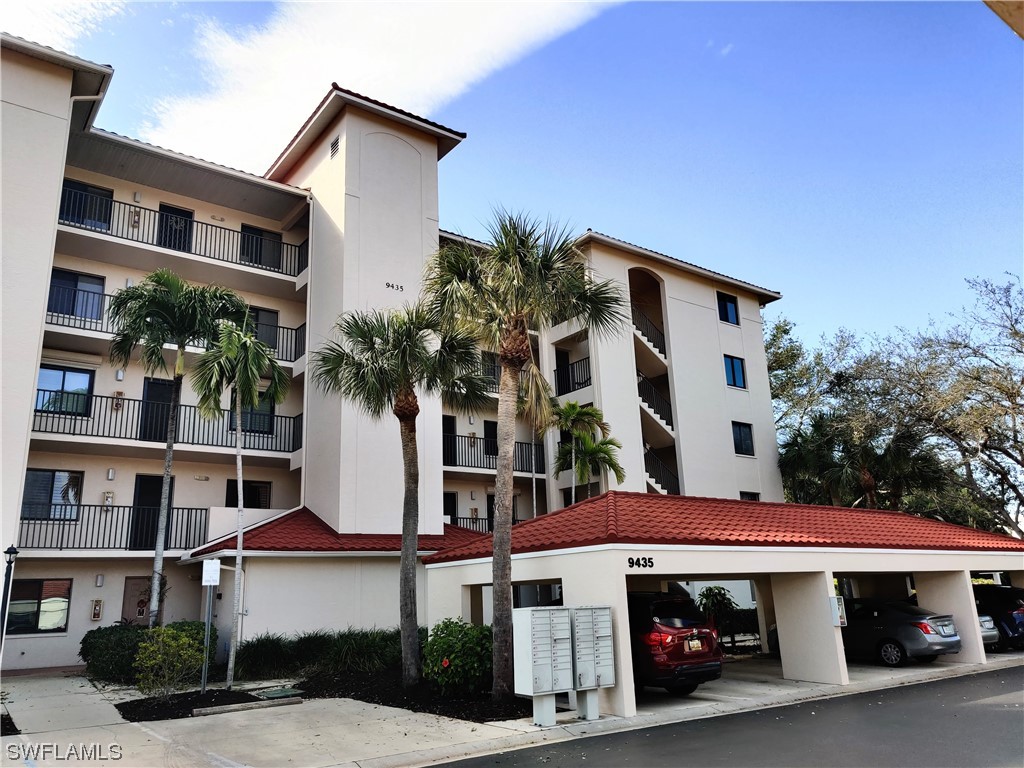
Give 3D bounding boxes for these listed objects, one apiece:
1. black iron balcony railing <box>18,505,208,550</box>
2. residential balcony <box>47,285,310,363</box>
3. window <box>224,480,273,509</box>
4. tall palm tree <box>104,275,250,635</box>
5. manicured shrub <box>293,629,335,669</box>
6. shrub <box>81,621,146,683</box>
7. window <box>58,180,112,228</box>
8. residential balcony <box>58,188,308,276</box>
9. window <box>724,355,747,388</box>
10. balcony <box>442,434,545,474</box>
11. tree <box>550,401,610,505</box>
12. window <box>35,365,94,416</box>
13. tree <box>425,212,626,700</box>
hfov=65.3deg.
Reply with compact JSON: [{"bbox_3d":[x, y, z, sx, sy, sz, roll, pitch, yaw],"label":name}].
[{"bbox_3d":[-9.668,3.550,19.641,4.269,1.021,0.081,9,-19,-37],"label":"black iron balcony railing"},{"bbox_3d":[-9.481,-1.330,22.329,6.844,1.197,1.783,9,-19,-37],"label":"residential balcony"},{"bbox_3d":[-7.682,3.487,23.310,1.330,1.300,0.120,9,-19,-36],"label":"window"},{"bbox_3d":[-7.957,1.732,18.369,3.200,9.410,3.200,9,-19,-37],"label":"tall palm tree"},{"bbox_3d":[-4.197,5.592,16.887,0.850,0.850,0.850,9,-19,-37],"label":"manicured shrub"},{"bbox_3d":[-8.201,5.568,16.554,1.535,1.123,1.400,5,-16,-25],"label":"shrub"},{"bbox_3d":[-12.050,-5.022,22.547,1.359,1.330,0.116,9,-19,-37],"label":"window"},{"bbox_3d":[-9.514,-3.917,22.958,6.519,1.211,1.810,9,-19,-37],"label":"residential balcony"},{"bbox_3d":[9.038,-0.485,32.288,1.295,1.292,0.100,9,-19,-37],"label":"window"},{"bbox_3d":[-0.864,2.624,27.648,4.300,1.200,1.300,9,-19,-36],"label":"balcony"},{"bbox_3d":[2.132,3.870,23.240,1.900,6.981,1.900,-3,-15,5],"label":"tree"},{"bbox_3d":[-11.856,0.185,21.154,1.350,1.301,0.116,9,-19,-37],"label":"window"},{"bbox_3d":[0.350,0.961,14.792,3.805,9.035,3.728,-3,-15,1],"label":"tree"}]

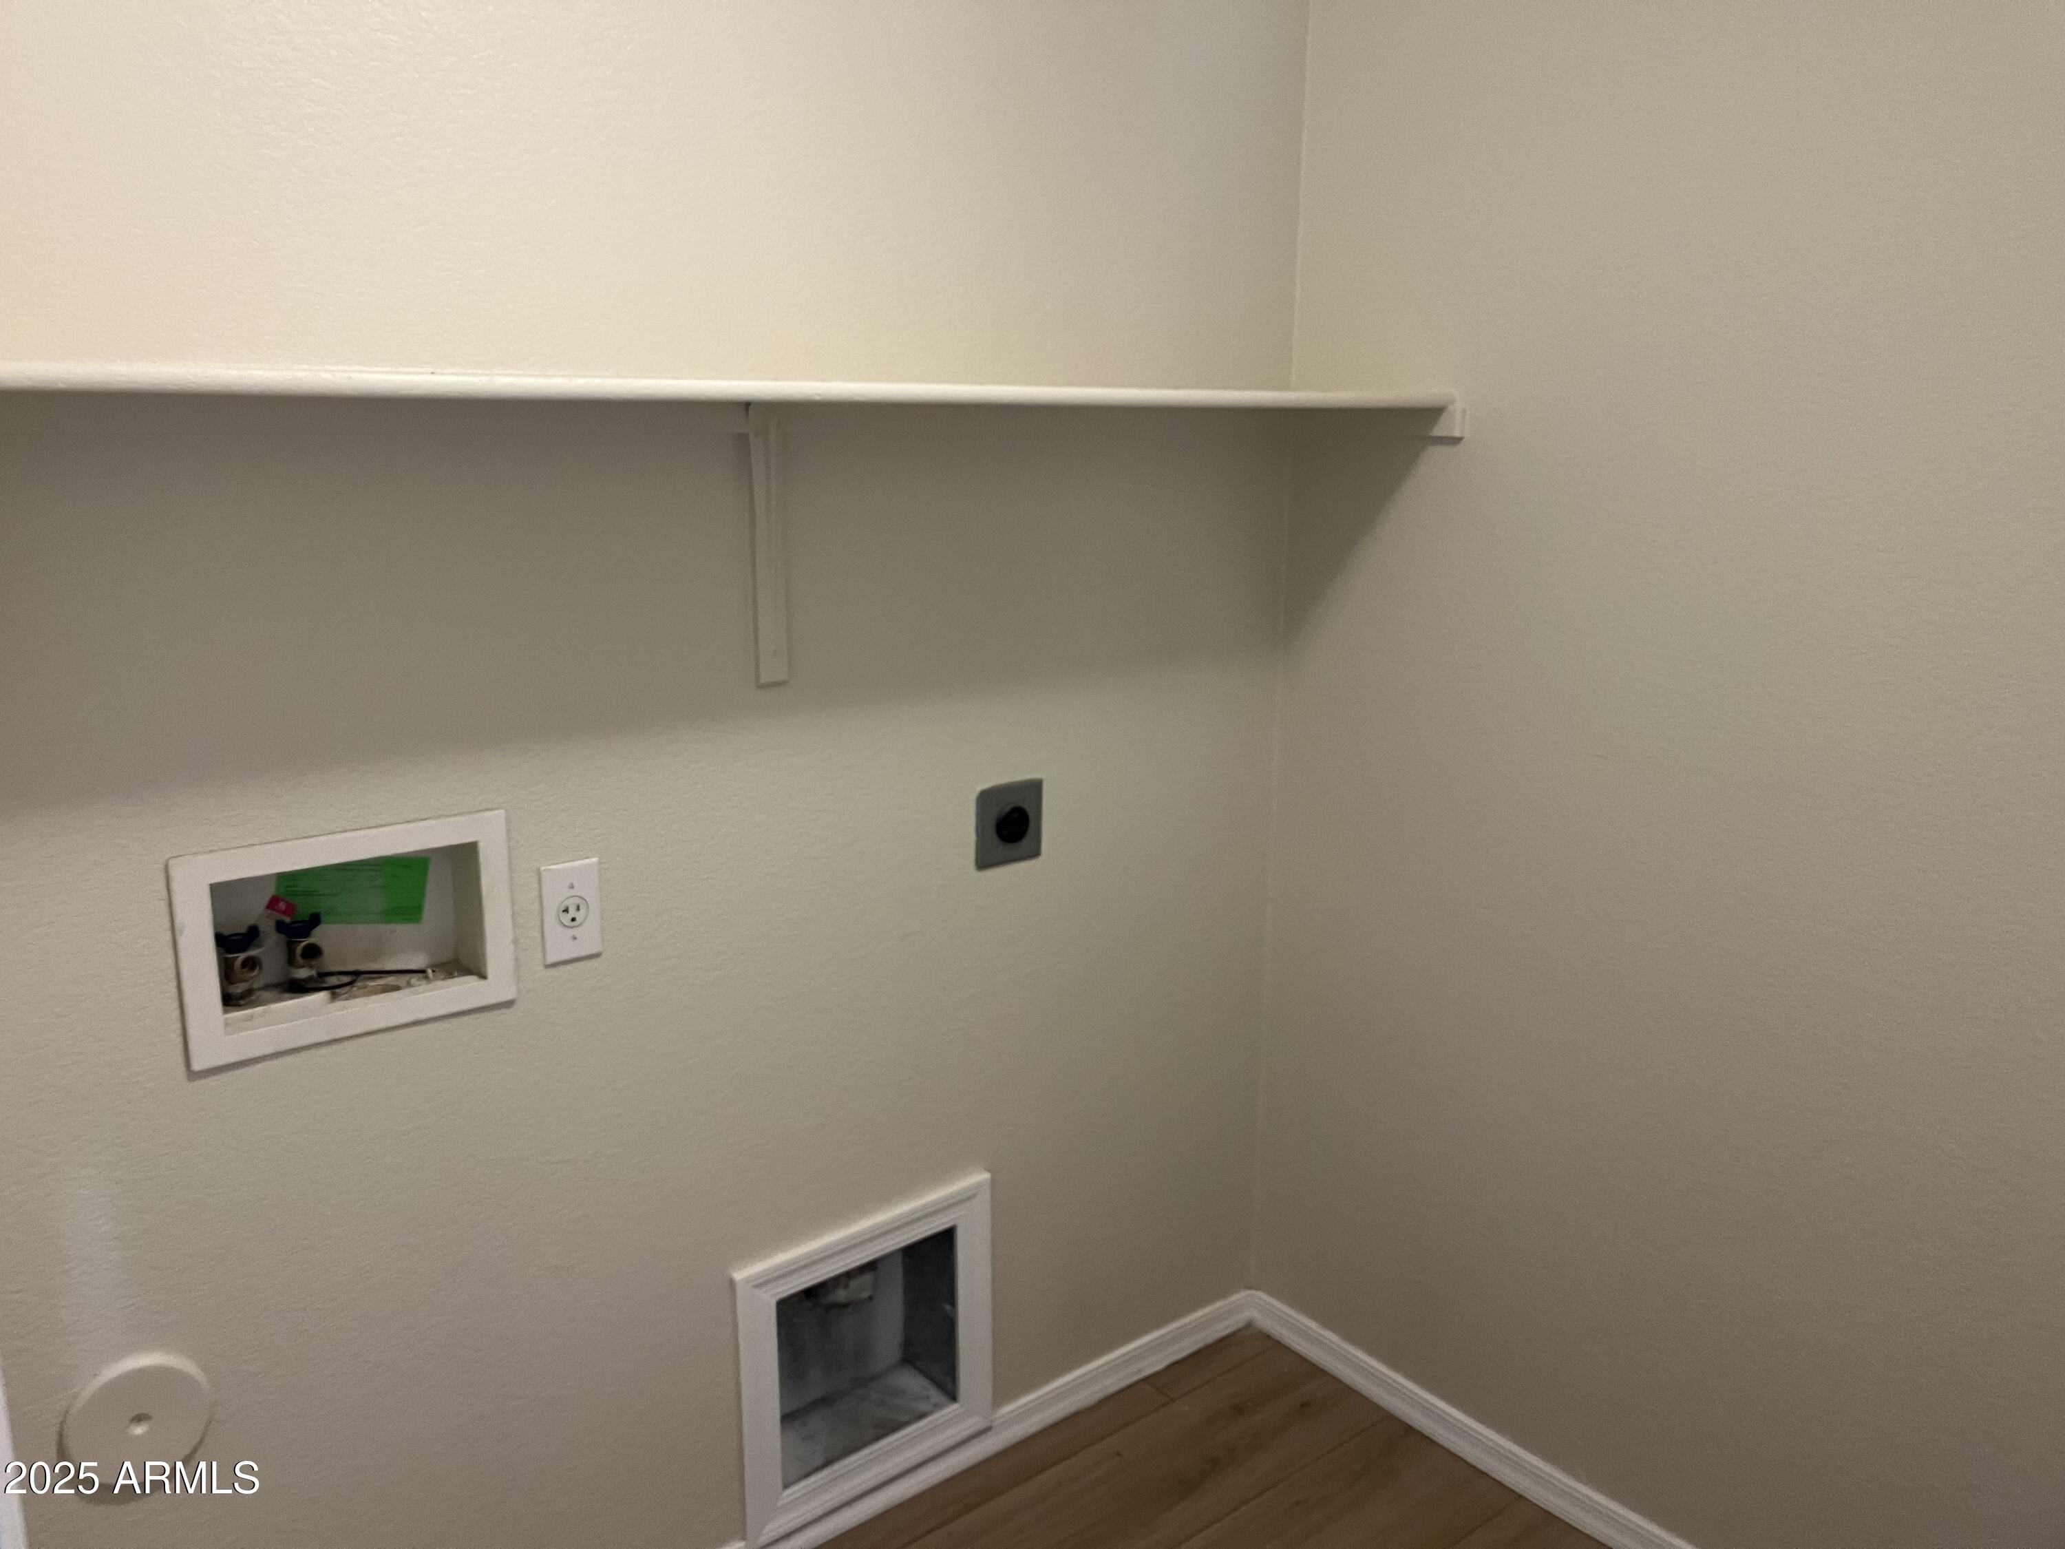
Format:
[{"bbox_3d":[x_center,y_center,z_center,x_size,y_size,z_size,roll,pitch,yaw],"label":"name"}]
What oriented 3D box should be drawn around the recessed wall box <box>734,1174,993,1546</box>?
[{"bbox_3d":[-0.271,0.811,2.247,0.417,0.422,0.150,-10,17,-38],"label":"recessed wall box"}]

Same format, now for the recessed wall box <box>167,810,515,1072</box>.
[{"bbox_3d":[-0.741,0.159,1.666,0.329,0.220,0.102,-10,17,-38],"label":"recessed wall box"}]

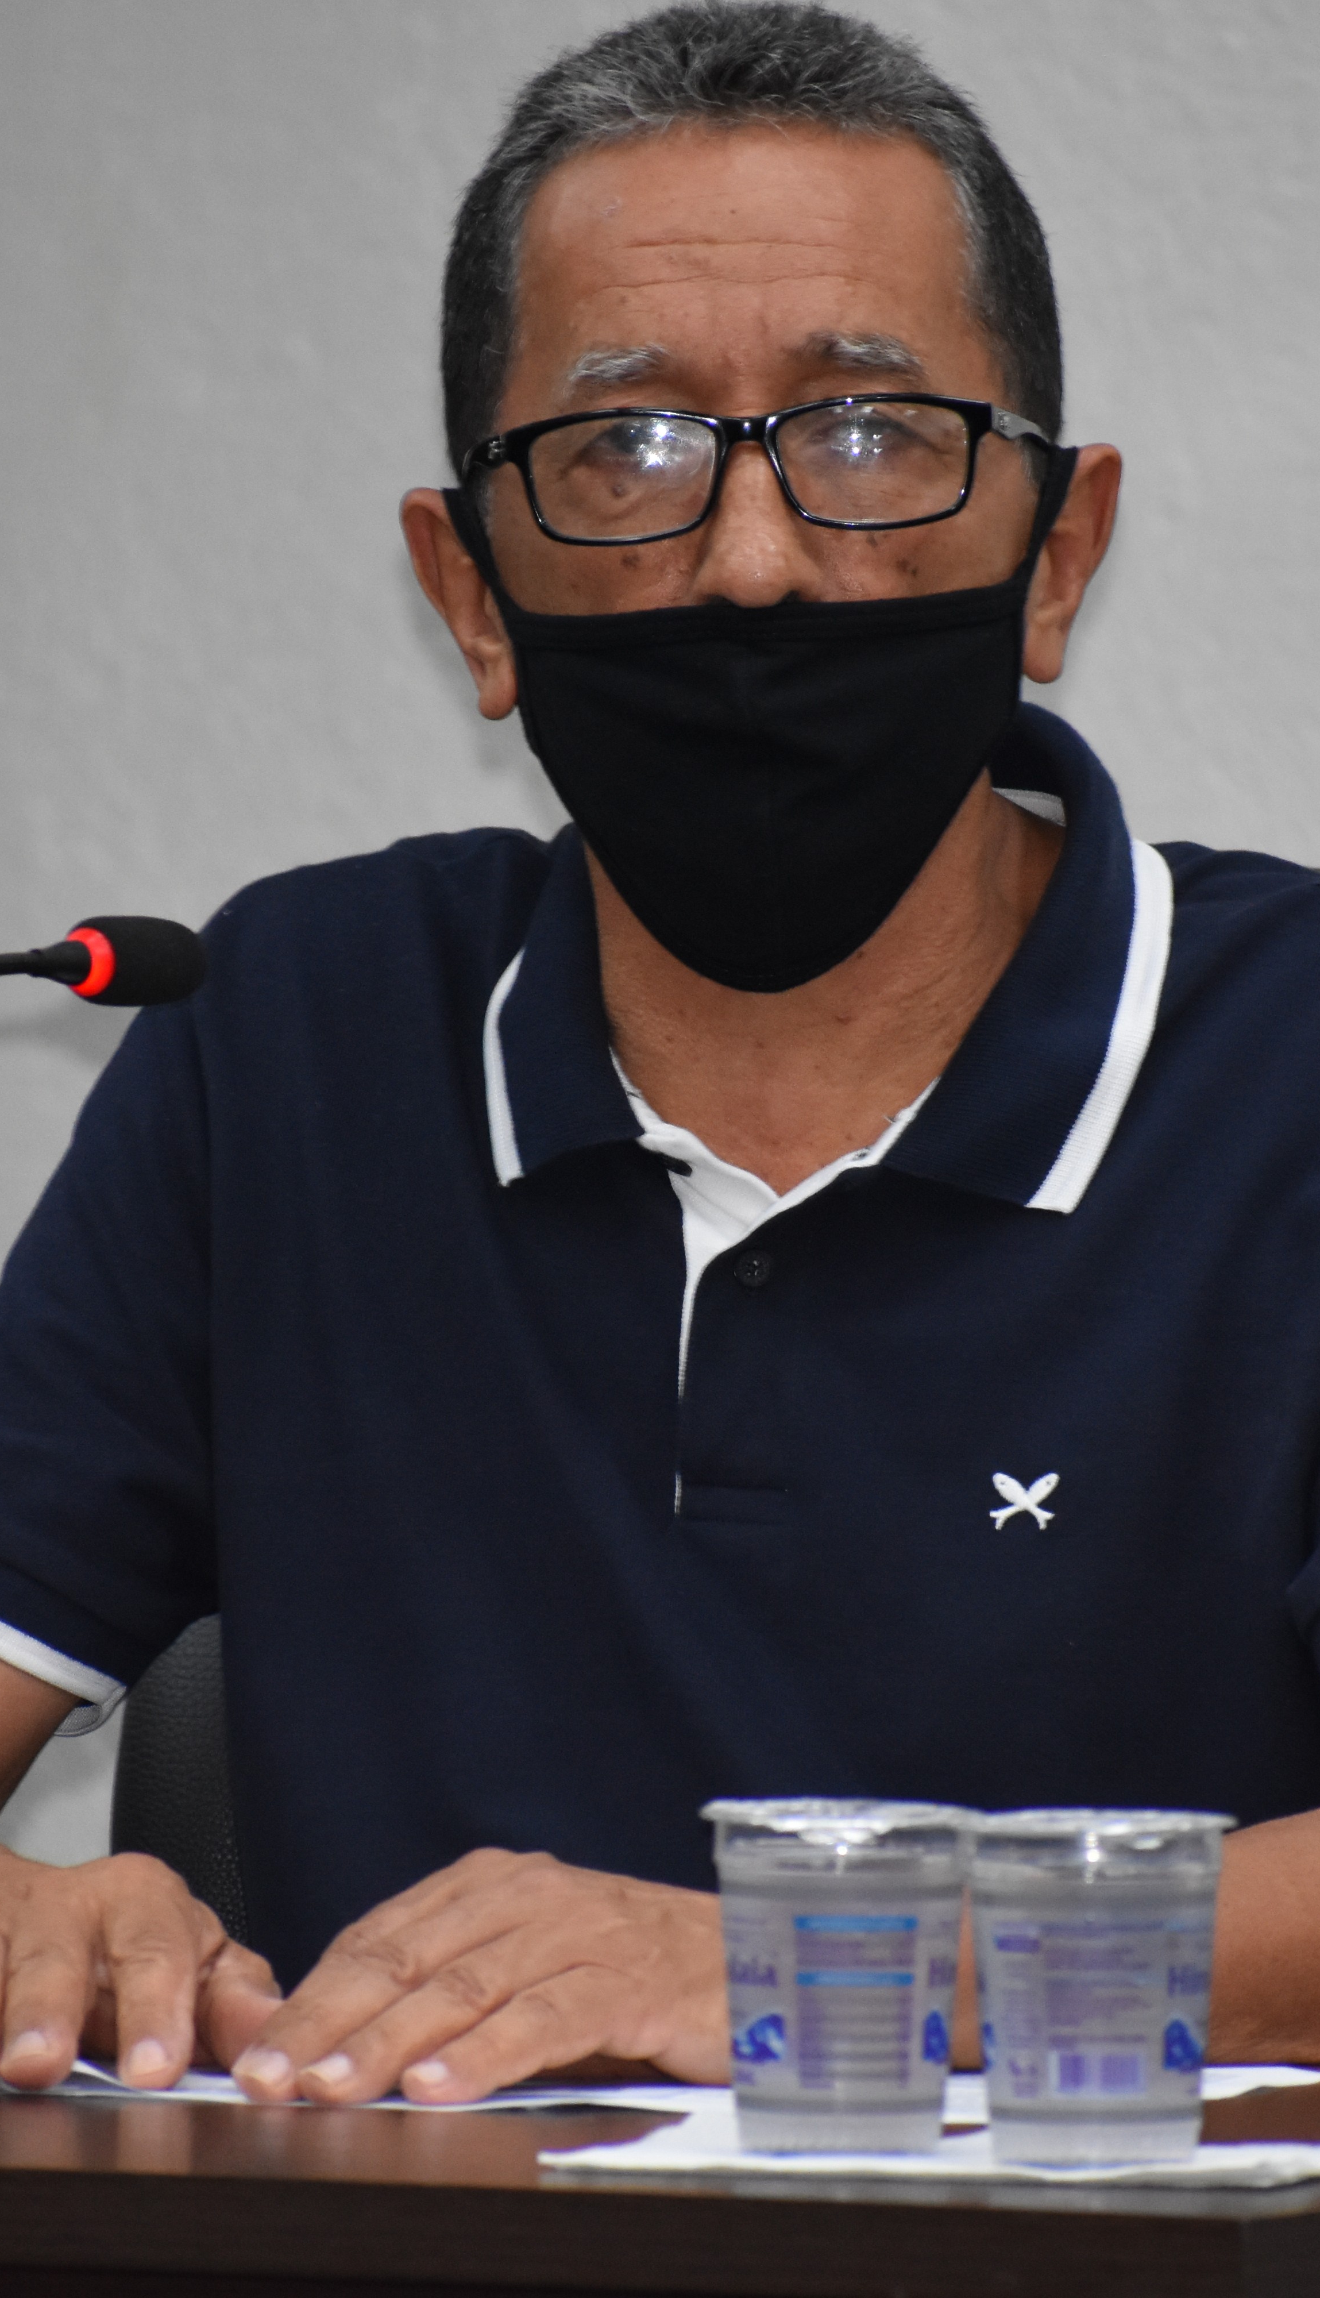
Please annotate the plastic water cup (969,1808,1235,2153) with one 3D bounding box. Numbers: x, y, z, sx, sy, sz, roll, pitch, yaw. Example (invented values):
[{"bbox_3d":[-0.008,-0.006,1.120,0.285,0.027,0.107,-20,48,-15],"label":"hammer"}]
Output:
[{"bbox_3d":[0.114,0.216,9.615,0.069,0.088,0.069,0,3,0],"label":"plastic water cup"}]

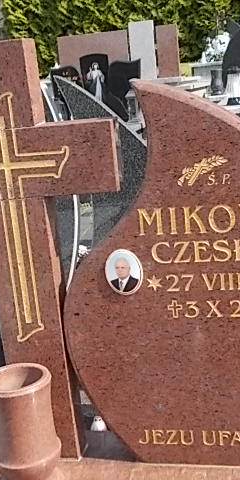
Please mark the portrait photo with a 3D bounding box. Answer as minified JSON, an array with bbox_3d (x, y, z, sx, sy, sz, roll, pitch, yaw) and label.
[{"bbox_3d":[0.009,0.068,1.495,0.082,0.102,0.010,-3,13,13],"label":"portrait photo"}]

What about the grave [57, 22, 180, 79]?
[{"bbox_3d":[-0.006,-2.416,9.100,1.580,0.740,0.220,-2,13,14],"label":"grave"}]

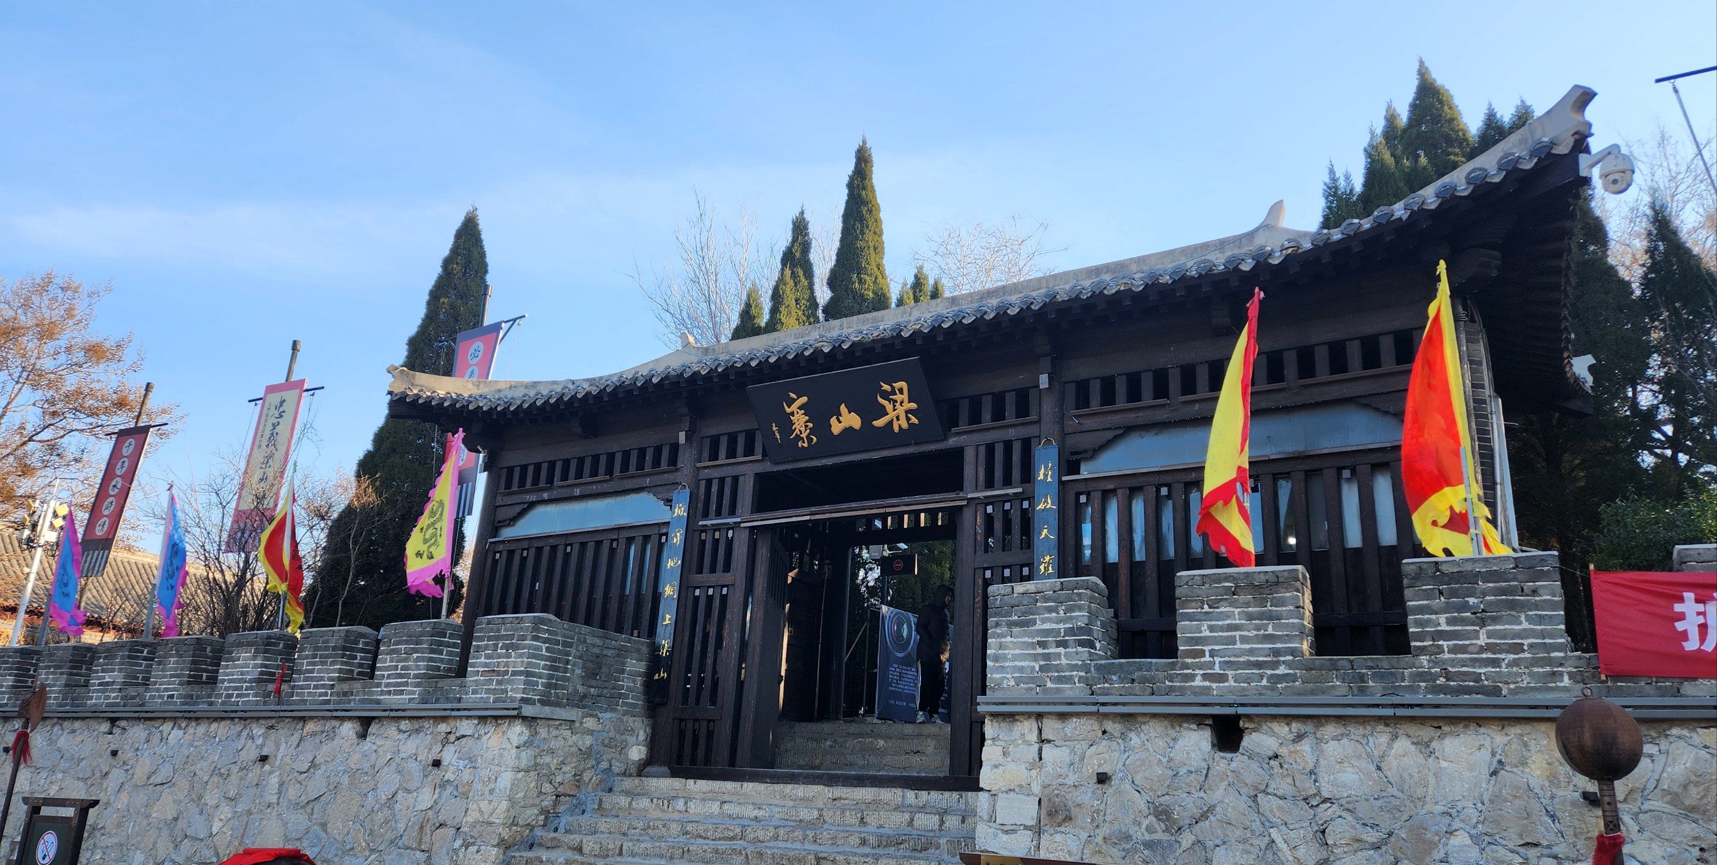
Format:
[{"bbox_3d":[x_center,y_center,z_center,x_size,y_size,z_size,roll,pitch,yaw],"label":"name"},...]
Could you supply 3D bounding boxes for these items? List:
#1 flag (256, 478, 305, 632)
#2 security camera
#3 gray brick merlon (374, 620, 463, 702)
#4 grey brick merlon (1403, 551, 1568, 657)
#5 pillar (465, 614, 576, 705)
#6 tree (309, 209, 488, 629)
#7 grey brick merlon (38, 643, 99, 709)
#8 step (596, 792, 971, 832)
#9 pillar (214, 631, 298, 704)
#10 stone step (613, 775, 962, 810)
[{"bbox_3d":[-7.100,1.509,14.027,0.500,1.899,0.250,13,-21,-25],"label":"flag"},{"bbox_3d":[5.124,-1.796,7.812,0.310,0.330,0.240,-8,-22,30],"label":"security camera"},{"bbox_3d":[-4.585,2.428,11.906,0.767,0.806,0.400,-8,-22,30],"label":"gray brick merlon"},{"bbox_3d":[3.862,1.084,7.033,0.829,0.562,0.400,-8,-22,30],"label":"grey brick merlon"},{"bbox_3d":[-3.312,2.250,11.115,0.770,0.830,0.500,-8,-22,29],"label":"pillar"},{"bbox_3d":[-7.245,0.231,19.200,2.400,9.100,2.400,11,-21,-20],"label":"tree"},{"bbox_3d":[-11.096,3.394,15.989,0.808,0.808,0.408,-8,-22,30],"label":"grey brick merlon"},{"bbox_3d":[-0.783,3.458,10.319,3.958,0.180,0.310,-8,-22,30],"label":"step"},{"bbox_3d":[-7.026,2.791,13.323,0.756,0.806,0.400,-8,-22,30],"label":"pillar"},{"bbox_3d":[-0.534,3.438,10.782,4.505,0.185,0.339,-8,-22,30],"label":"stone step"}]

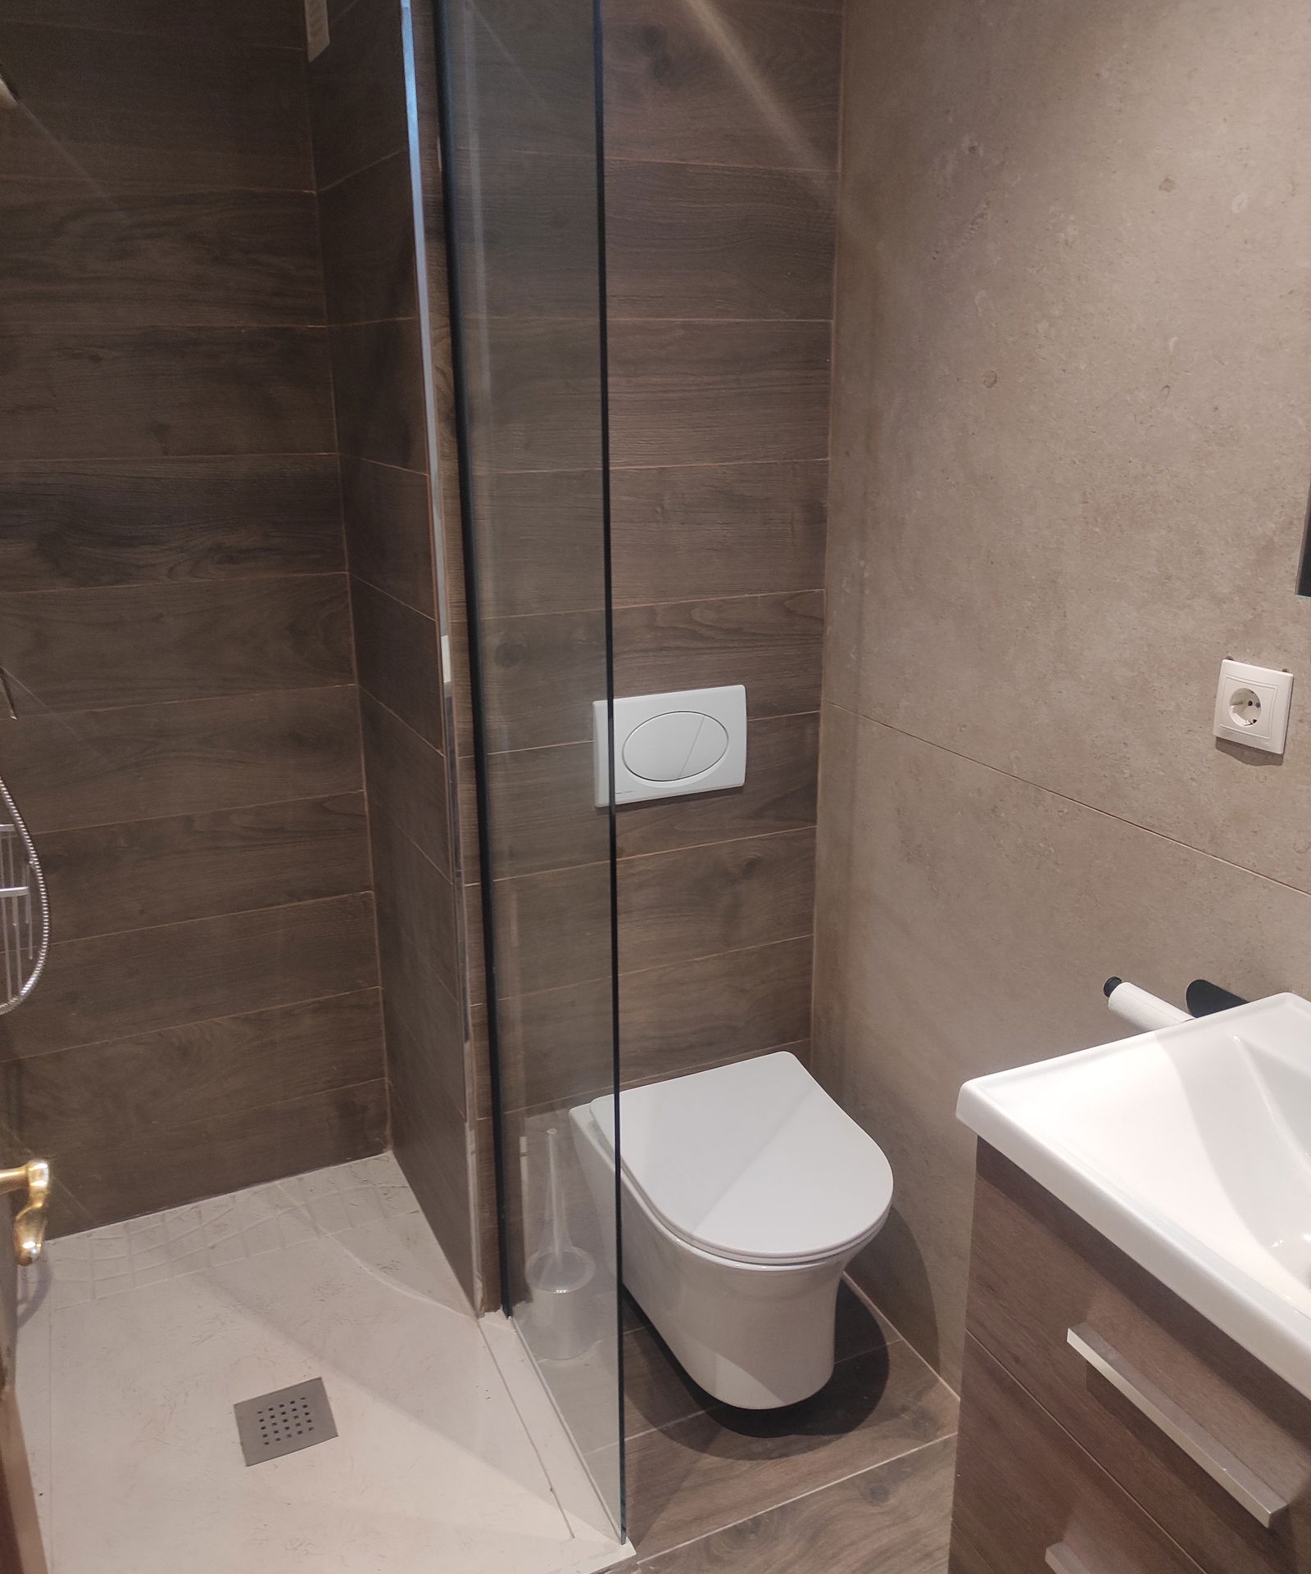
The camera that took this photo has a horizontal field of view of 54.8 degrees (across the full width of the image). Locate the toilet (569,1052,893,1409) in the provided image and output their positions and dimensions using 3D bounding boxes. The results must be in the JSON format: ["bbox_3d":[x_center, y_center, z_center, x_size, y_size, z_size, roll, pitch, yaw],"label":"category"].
[{"bbox_3d":[0.142,0.717,1.965,0.380,0.367,0.491,-8,20,-24],"label":"toilet"}]

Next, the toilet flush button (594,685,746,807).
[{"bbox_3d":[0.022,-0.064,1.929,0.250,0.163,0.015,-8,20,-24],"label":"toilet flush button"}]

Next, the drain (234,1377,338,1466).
[{"bbox_3d":[-0.549,0.946,1.880,0.128,0.008,0.126,-8,20,-24],"label":"drain"}]

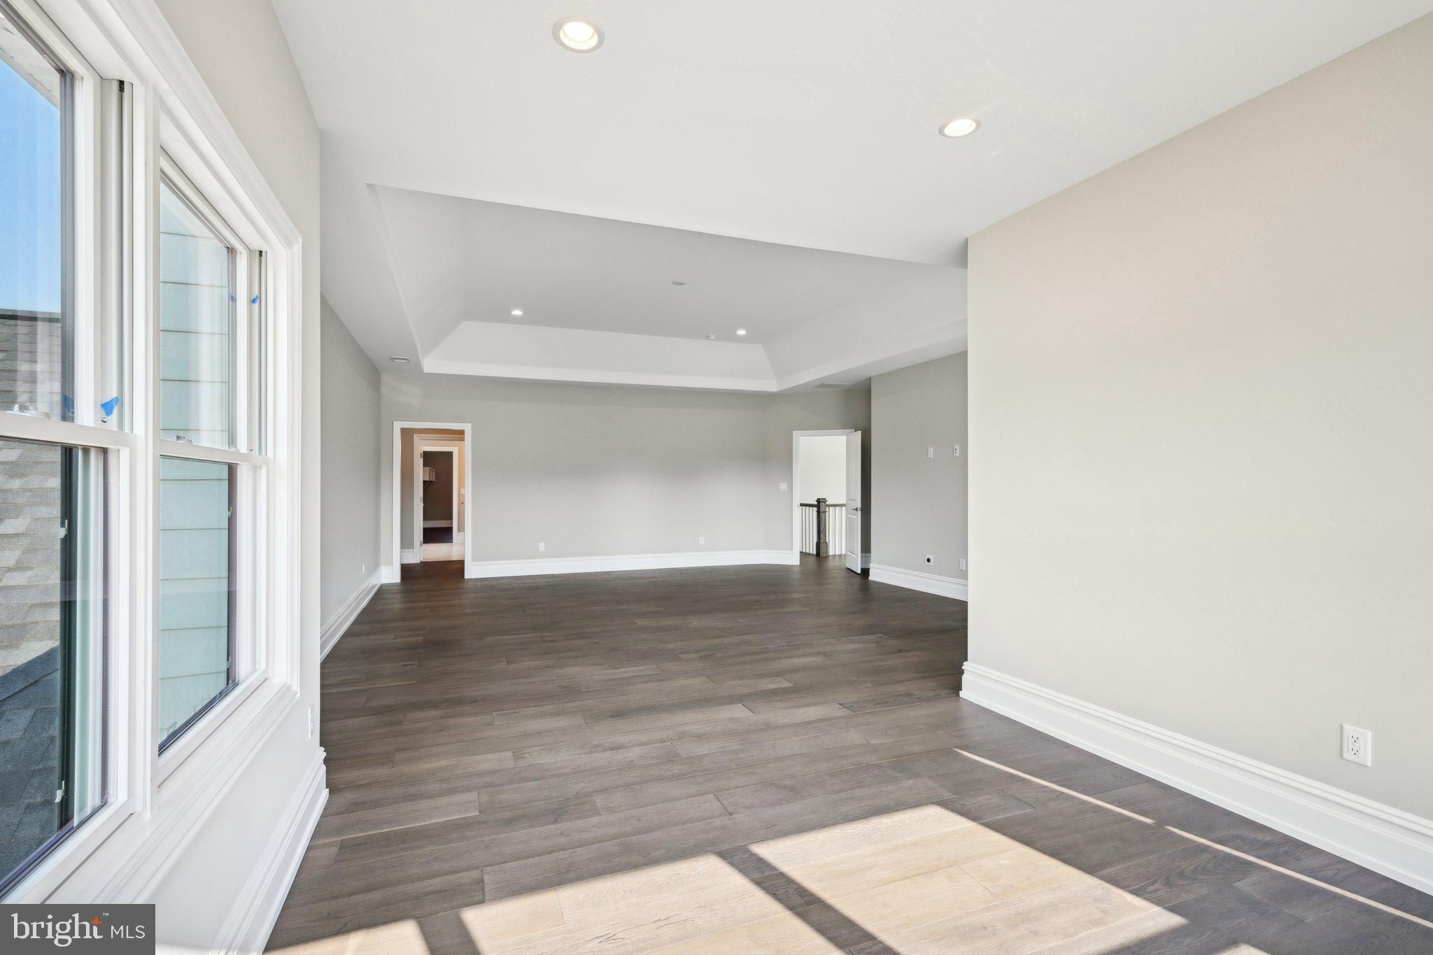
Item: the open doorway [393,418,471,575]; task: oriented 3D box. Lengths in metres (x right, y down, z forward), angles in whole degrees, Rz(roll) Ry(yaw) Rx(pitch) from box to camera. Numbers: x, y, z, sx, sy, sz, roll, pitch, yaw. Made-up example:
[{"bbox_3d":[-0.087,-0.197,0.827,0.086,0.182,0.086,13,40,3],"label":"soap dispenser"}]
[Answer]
[{"bbox_3d":[-3.783,0.323,8.523,0.955,2.105,0.150,0,-1,-22],"label":"open doorway"}]

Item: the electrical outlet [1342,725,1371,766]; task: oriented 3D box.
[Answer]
[{"bbox_3d":[2.144,0.899,2.135,0.010,0.117,0.073,0,-1,-22],"label":"electrical outlet"}]

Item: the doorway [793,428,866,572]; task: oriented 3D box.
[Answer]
[{"bbox_3d":[1.663,0.322,9.821,0.990,2.100,0.160,0,-1,21],"label":"doorway"}]

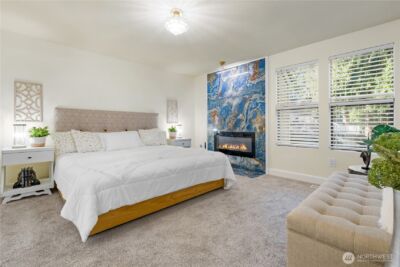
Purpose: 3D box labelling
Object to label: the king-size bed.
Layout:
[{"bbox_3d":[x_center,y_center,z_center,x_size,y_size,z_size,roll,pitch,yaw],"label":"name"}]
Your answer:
[{"bbox_3d":[-1.044,0.233,3.055,2.150,1.310,2.190,-2,3,-43],"label":"king-size bed"}]

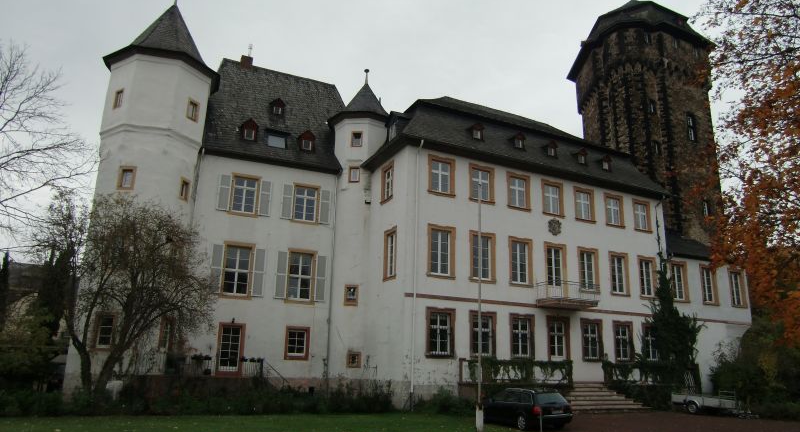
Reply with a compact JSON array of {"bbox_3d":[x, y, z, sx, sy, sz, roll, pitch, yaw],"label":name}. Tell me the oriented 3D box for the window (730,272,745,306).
[{"bbox_3d":[24.073,5.169,39.565,1.152,2.422,0.180,9,-16,-27],"label":"window"}]

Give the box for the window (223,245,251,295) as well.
[{"bbox_3d":[-8.319,2.763,28.356,1.258,2.587,0.200,8,-15,-25],"label":"window"}]

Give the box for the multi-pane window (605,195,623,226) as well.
[{"bbox_3d":[13.452,-0.345,34.946,1.380,1.858,0.180,9,-16,-27],"label":"multi-pane window"}]

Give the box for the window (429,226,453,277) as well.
[{"bbox_3d":[2.065,1.801,27.685,1.329,2.459,0.200,9,-15,-25],"label":"window"}]

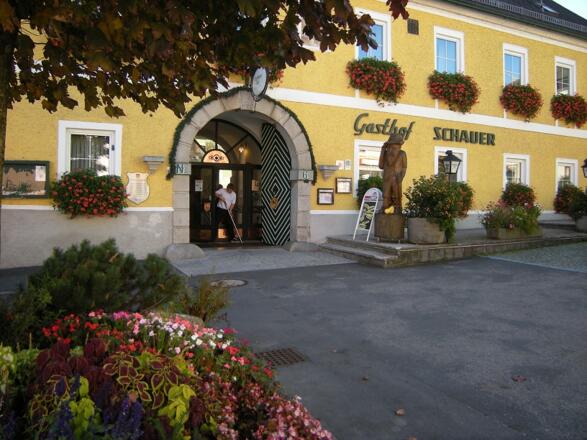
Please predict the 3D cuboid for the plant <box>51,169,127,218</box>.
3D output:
[{"bbox_3d":[-4.145,-0.536,9.597,1.420,0.950,0.650,0,0,-25],"label":"plant"}]

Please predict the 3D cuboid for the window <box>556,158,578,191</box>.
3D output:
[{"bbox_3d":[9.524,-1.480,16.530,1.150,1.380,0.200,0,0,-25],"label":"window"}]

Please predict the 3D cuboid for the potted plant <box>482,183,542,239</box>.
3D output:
[{"bbox_3d":[5.675,-0.246,12.300,1.500,1.380,0.680,0,0,-25],"label":"potted plant"}]

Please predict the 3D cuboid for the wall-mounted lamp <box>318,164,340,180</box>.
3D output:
[{"bbox_3d":[0.933,-1.213,12.202,0.380,0.360,0.340,0,0,-25],"label":"wall-mounted lamp"}]

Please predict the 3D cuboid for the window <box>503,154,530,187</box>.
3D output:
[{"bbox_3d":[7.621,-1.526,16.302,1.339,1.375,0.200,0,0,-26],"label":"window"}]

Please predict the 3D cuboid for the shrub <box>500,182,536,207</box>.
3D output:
[{"bbox_3d":[7.107,-0.790,14.995,1.100,0.780,0.600,0,0,-25],"label":"shrub"}]

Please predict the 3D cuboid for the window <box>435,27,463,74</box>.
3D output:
[{"bbox_3d":[4.868,-5.216,14.925,1.228,1.476,0.200,0,0,-26],"label":"window"}]

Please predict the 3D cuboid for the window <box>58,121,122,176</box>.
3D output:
[{"bbox_3d":[-4.417,-1.447,10.379,1.270,1.308,0.200,0,0,-26],"label":"window"}]

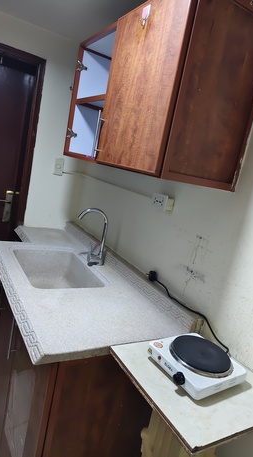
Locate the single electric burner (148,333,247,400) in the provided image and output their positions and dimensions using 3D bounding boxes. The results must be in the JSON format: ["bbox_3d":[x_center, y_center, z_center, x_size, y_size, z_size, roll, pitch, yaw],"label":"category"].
[{"bbox_3d":[0.212,0.421,0.994,0.238,0.074,0.225,4,13,-33],"label":"single electric burner"}]

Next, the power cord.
[{"bbox_3d":[0.237,0.330,1.350,0.083,0.080,0.619,5,13,-31],"label":"power cord"}]

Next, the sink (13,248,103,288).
[{"bbox_3d":[-0.386,0.282,1.709,0.363,0.167,0.535,5,13,-31],"label":"sink"}]

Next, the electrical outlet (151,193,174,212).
[{"bbox_3d":[0.182,-0.122,1.550,0.033,0.074,0.161,5,13,-31],"label":"electrical outlet"}]

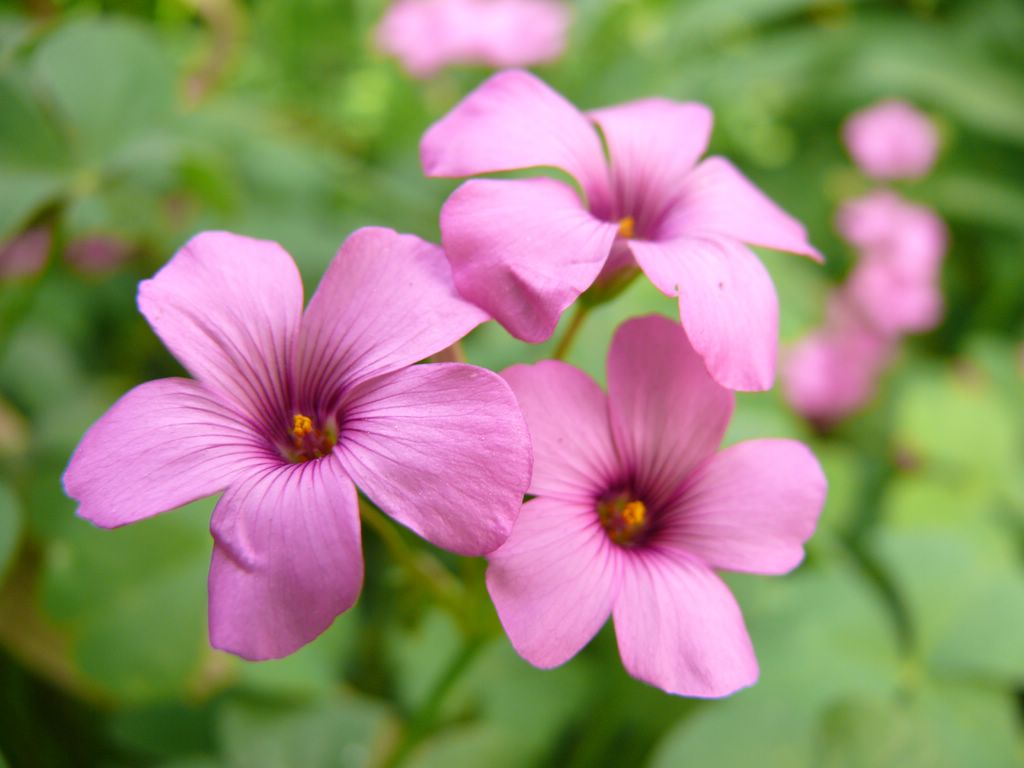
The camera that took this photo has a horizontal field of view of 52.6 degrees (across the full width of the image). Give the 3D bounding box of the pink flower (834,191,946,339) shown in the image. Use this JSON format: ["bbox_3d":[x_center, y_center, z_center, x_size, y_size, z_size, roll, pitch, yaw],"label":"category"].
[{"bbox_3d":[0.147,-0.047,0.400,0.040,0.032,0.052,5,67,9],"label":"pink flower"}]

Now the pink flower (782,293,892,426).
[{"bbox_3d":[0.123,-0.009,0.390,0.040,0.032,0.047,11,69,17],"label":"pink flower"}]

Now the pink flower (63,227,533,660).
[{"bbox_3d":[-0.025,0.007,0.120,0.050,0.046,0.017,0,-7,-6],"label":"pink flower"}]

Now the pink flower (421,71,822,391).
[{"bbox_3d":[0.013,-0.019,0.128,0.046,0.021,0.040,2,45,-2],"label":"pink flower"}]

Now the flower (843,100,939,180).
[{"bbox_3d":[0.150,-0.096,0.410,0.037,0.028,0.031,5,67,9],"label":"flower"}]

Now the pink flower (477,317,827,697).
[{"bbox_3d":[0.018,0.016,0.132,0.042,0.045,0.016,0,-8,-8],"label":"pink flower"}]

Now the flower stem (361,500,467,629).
[{"bbox_3d":[-0.013,0.024,0.140,0.003,0.022,0.003,-42,23,0],"label":"flower stem"}]

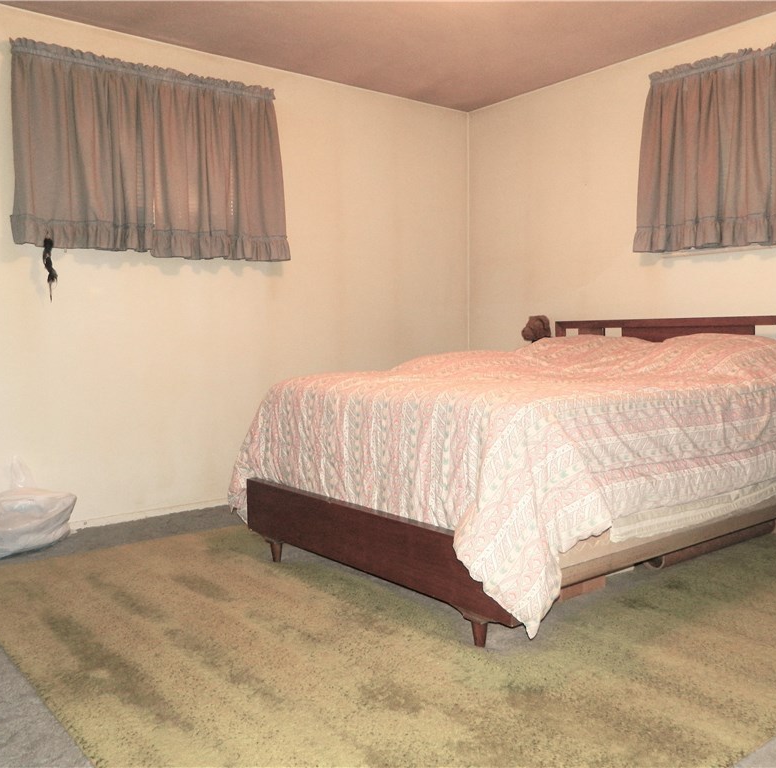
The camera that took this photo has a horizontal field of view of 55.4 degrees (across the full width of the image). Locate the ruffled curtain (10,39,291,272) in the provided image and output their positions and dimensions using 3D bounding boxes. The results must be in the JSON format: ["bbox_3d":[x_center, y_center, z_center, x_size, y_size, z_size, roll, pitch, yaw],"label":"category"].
[{"bbox_3d":[-1.120,-1.135,3.753,1.440,0.930,0.100,-4,5,-39],"label":"ruffled curtain"}]

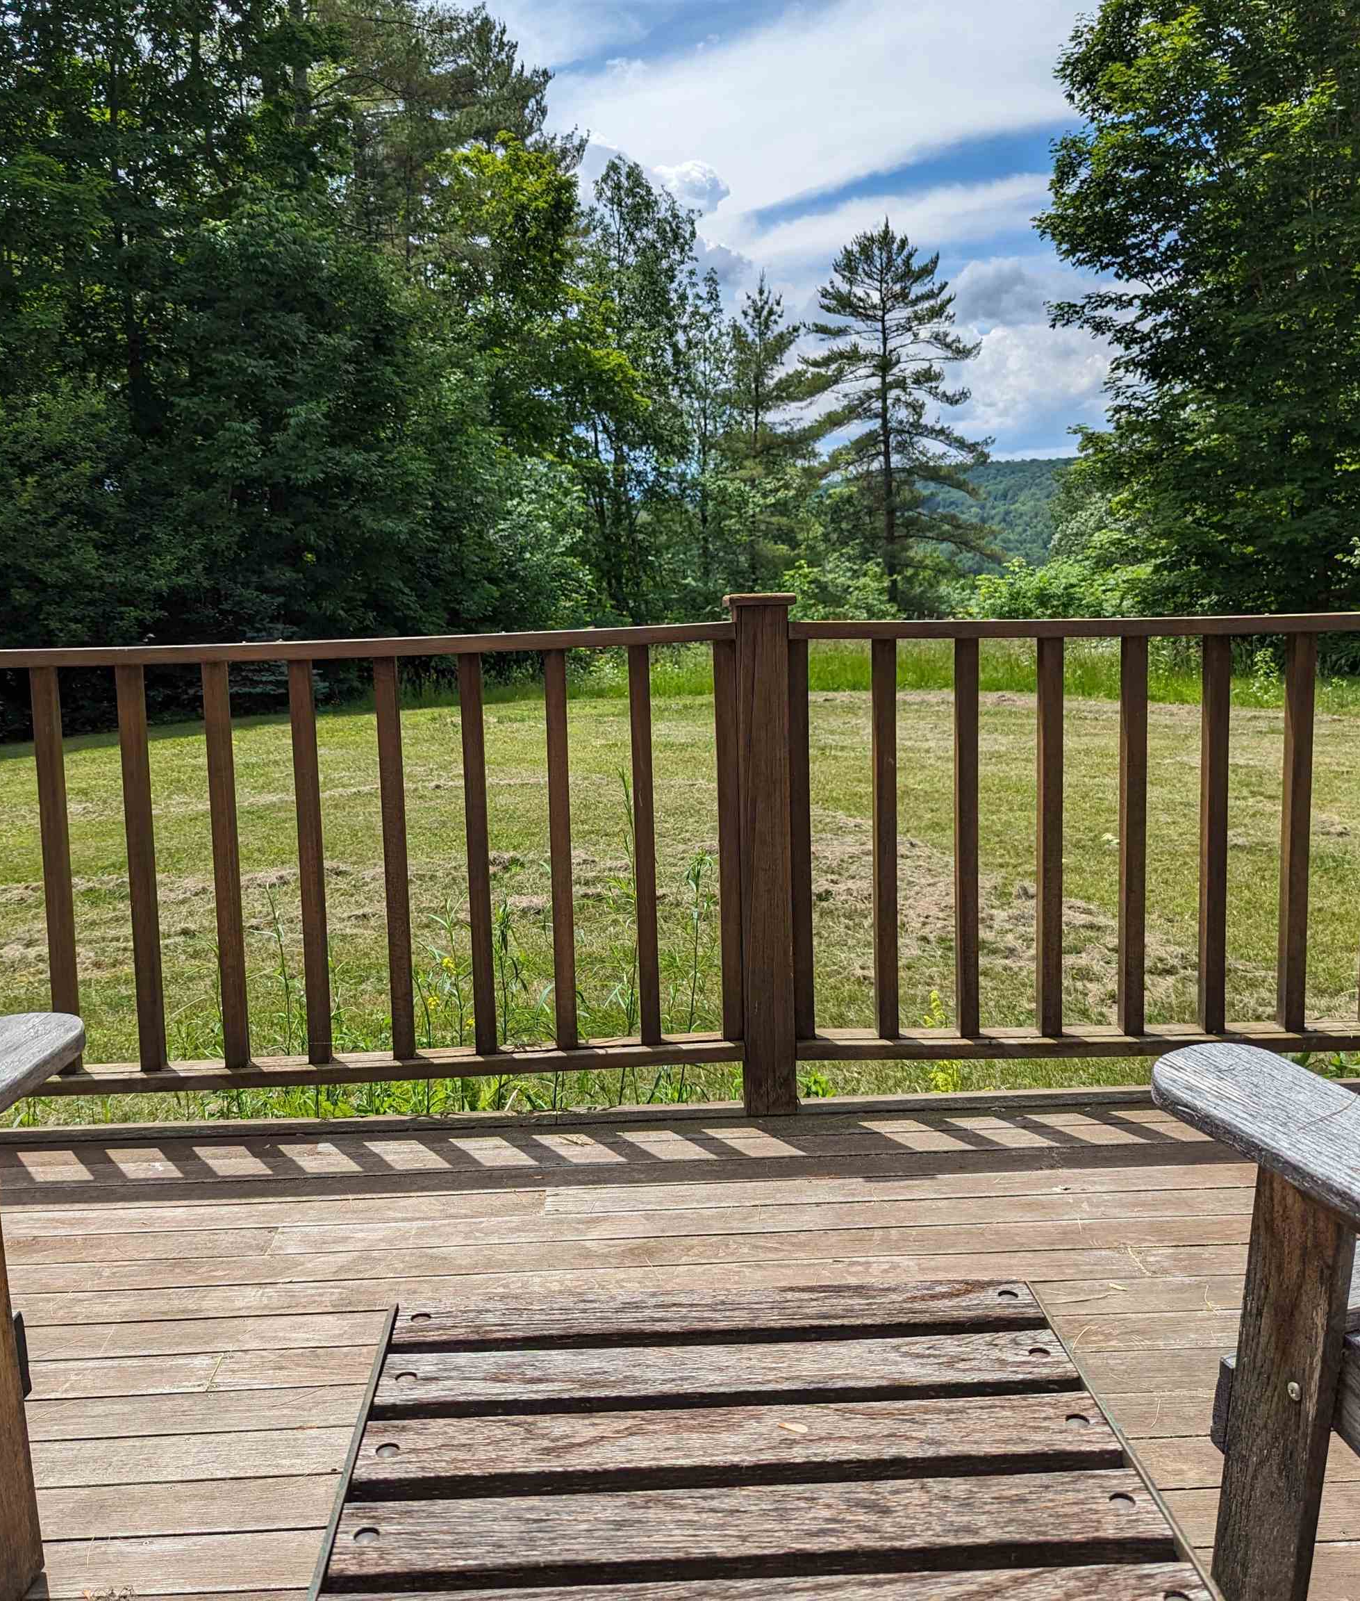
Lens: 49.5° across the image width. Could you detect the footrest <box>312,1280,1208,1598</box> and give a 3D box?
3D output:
[{"bbox_3d":[0.043,0.606,0.931,0.491,0.388,0.491,-1,8,-2],"label":"footrest"}]

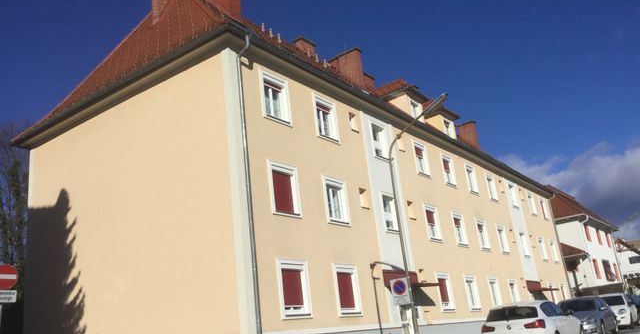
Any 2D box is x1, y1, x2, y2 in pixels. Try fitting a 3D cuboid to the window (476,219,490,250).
[{"bbox_3d":[8.396,3.544,29.603,0.200,1.599,1.335,-19,-21,33],"label":"window"}]

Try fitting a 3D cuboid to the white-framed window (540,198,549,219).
[{"bbox_3d":[15.909,3.077,40.845,0.200,1.580,1.338,-19,-21,33],"label":"white-framed window"}]

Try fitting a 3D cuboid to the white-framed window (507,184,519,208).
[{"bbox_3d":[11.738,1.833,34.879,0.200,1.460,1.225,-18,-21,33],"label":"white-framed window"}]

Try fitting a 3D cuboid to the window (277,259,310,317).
[{"bbox_3d":[-0.769,3.507,16.312,0.200,1.600,1.338,-19,-21,33],"label":"window"}]

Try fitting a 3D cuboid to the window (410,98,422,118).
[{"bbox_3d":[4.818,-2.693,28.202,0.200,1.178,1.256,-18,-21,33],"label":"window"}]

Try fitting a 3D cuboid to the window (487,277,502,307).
[{"bbox_3d":[8.743,6.372,28.772,0.200,1.600,1.338,-19,-21,33],"label":"window"}]

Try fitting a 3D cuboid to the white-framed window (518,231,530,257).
[{"bbox_3d":[12.399,4.737,34.847,0.200,1.566,1.260,-19,-21,33],"label":"white-framed window"}]

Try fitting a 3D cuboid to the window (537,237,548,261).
[{"bbox_3d":[14.647,5.416,37.786,0.200,1.599,1.335,-19,-21,33],"label":"window"}]

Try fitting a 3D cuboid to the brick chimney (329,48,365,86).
[{"bbox_3d":[1.572,-5.193,32.302,2.009,2.369,0.474,-19,-21,33],"label":"brick chimney"}]

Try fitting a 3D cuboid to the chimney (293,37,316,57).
[{"bbox_3d":[-0.728,-6.091,30.343,0.564,0.911,1.150,-18,-21,33],"label":"chimney"}]

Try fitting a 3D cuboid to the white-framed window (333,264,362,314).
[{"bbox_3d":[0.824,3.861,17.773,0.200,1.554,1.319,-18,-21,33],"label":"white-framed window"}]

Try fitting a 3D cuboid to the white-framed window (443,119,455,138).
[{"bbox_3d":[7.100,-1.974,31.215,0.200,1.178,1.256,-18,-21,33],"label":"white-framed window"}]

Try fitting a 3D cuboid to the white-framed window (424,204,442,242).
[{"bbox_3d":[4.912,2.500,25.043,0.200,1.599,1.335,-19,-21,33],"label":"white-framed window"}]

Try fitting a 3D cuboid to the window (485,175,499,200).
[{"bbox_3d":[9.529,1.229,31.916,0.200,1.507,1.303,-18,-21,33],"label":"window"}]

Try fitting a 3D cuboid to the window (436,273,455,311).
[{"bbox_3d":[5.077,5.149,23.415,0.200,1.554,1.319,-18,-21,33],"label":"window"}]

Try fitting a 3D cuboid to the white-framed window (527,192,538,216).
[{"bbox_3d":[14.309,2.577,38.694,0.200,1.599,1.335,-19,-21,33],"label":"white-framed window"}]

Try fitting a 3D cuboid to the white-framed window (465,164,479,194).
[{"bbox_3d":[8.058,0.704,30.511,0.200,1.599,1.335,-19,-21,33],"label":"white-framed window"}]

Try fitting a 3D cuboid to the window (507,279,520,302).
[{"bbox_3d":[10.510,6.904,31.087,0.200,1.600,1.338,-19,-21,33],"label":"window"}]

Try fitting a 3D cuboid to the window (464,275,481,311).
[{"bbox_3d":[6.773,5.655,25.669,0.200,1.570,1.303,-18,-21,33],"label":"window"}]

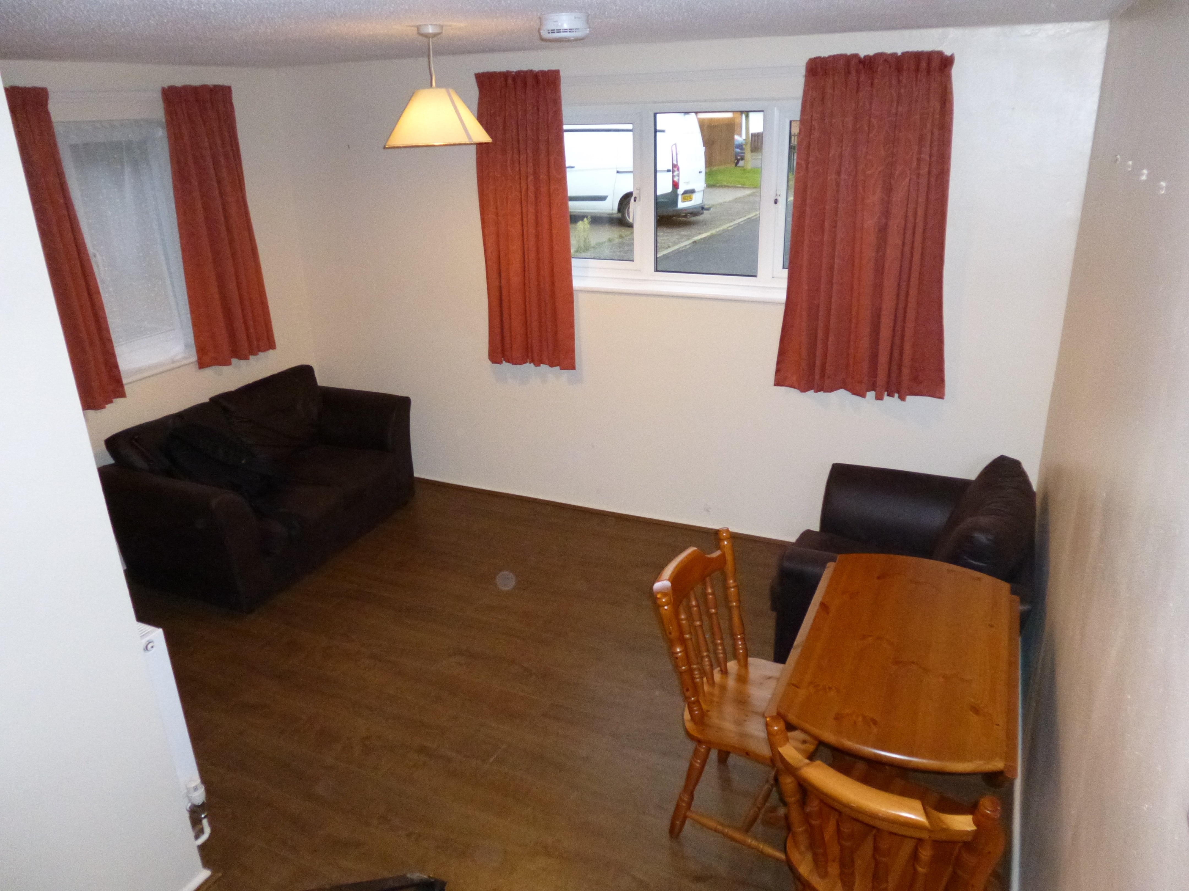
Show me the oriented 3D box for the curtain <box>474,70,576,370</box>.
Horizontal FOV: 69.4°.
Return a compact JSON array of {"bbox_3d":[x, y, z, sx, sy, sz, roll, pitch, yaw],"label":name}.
[{"bbox_3d":[-0.350,-1.103,4.386,0.530,1.475,0.120,8,23,23],"label":"curtain"}]

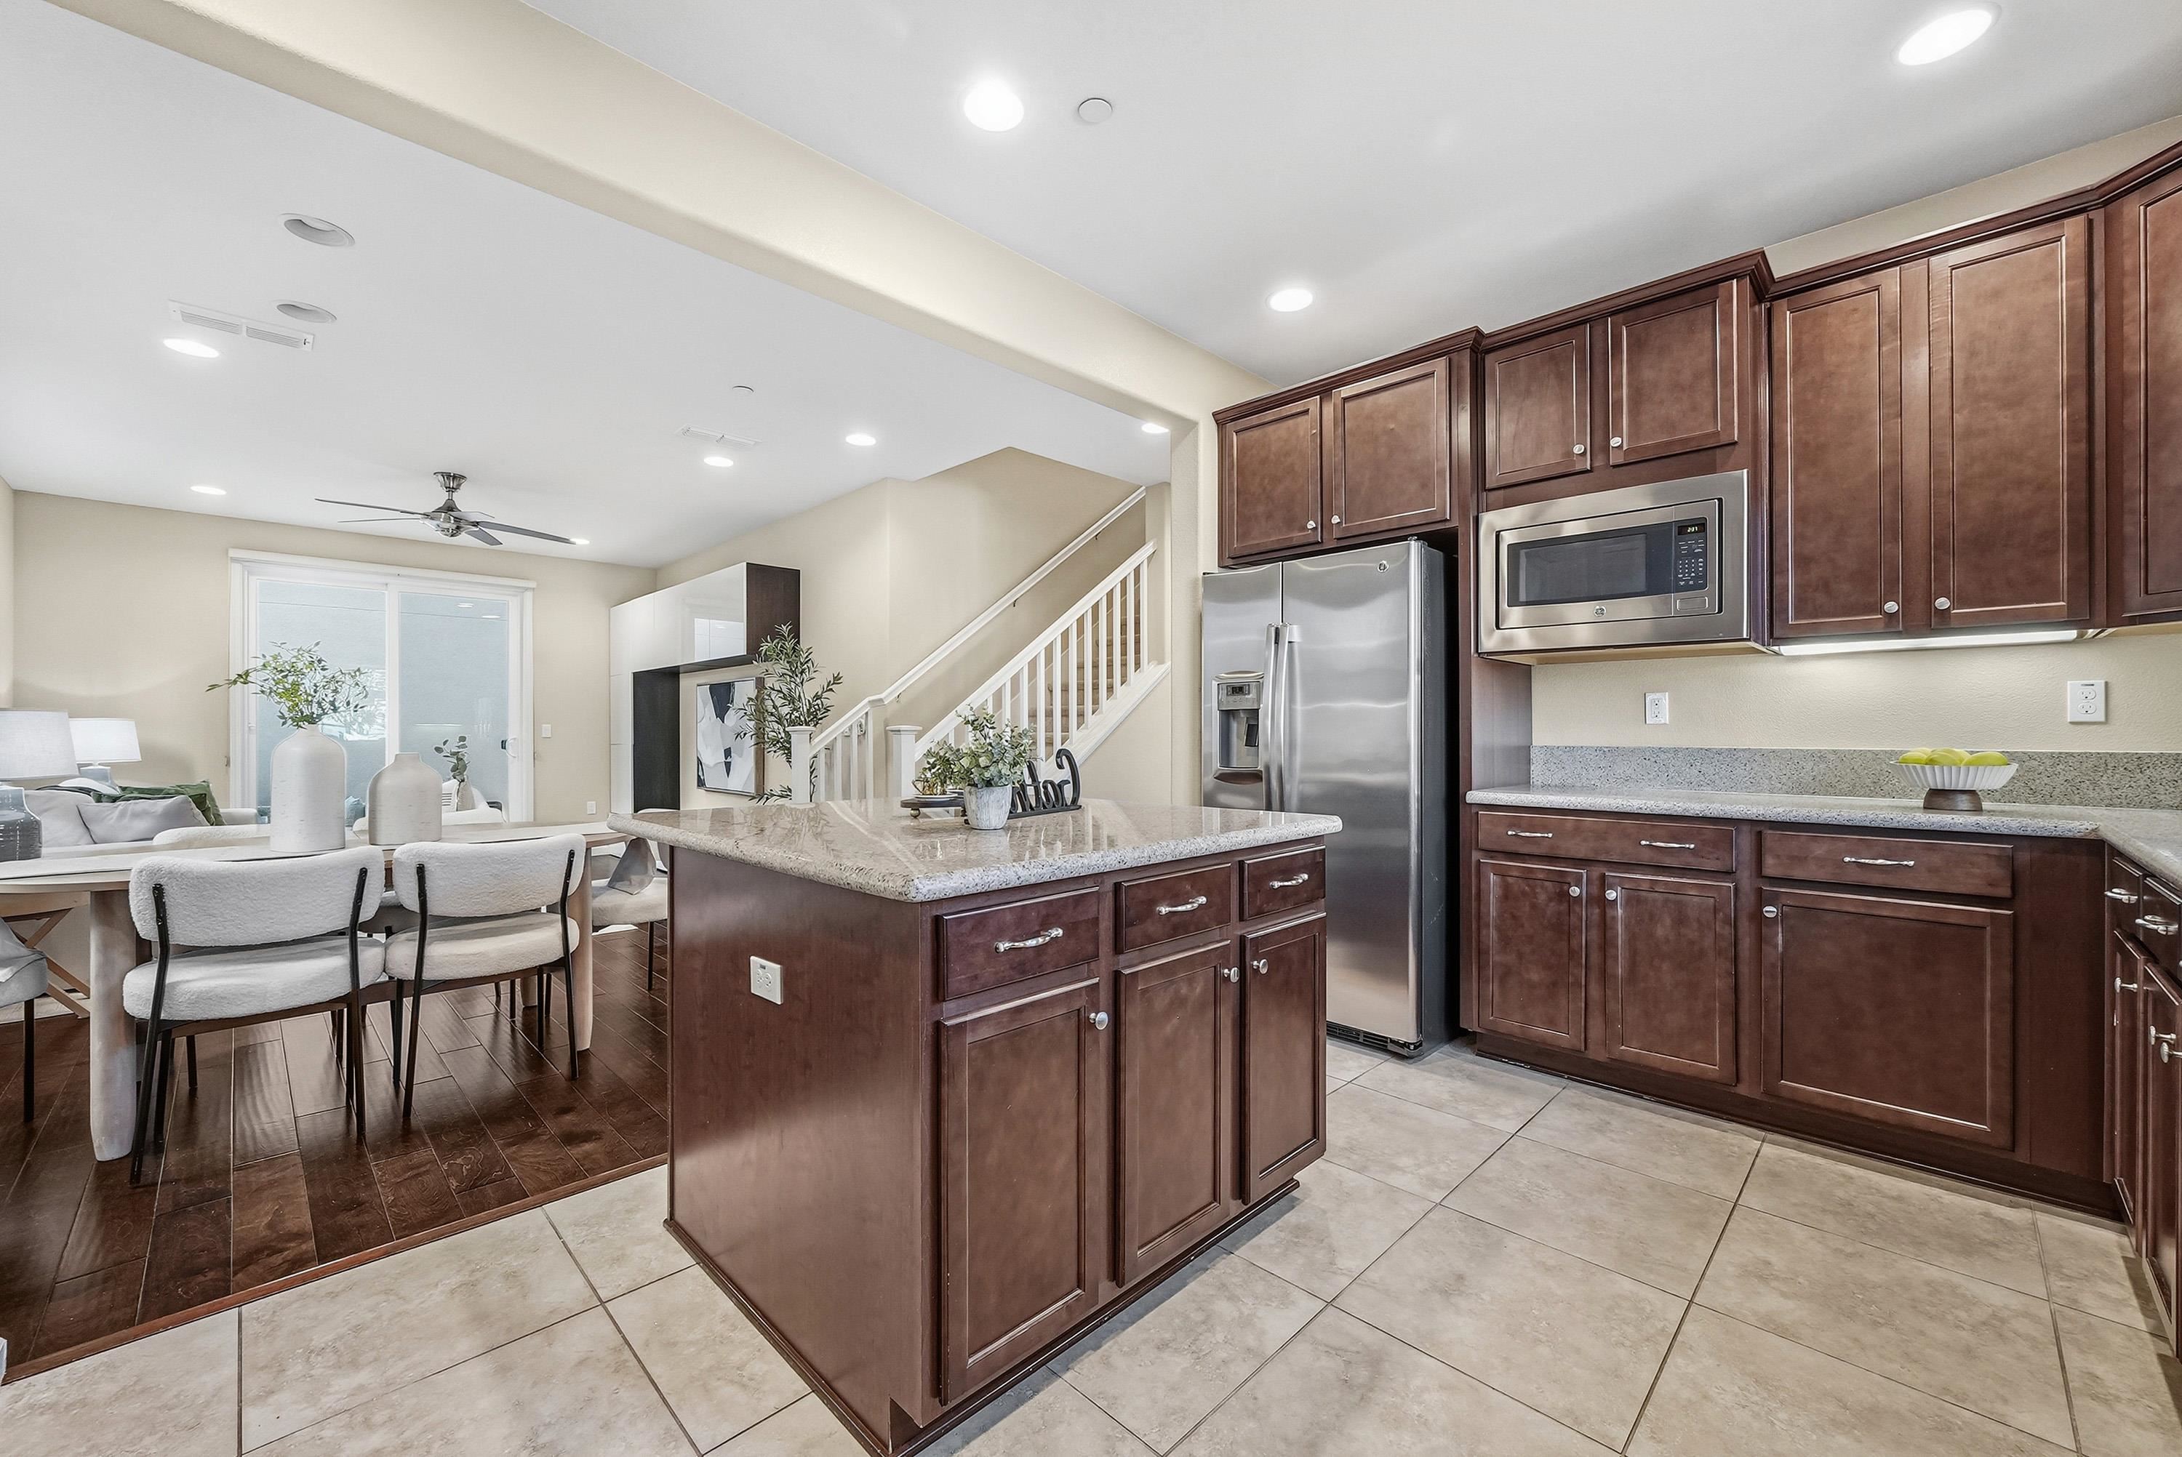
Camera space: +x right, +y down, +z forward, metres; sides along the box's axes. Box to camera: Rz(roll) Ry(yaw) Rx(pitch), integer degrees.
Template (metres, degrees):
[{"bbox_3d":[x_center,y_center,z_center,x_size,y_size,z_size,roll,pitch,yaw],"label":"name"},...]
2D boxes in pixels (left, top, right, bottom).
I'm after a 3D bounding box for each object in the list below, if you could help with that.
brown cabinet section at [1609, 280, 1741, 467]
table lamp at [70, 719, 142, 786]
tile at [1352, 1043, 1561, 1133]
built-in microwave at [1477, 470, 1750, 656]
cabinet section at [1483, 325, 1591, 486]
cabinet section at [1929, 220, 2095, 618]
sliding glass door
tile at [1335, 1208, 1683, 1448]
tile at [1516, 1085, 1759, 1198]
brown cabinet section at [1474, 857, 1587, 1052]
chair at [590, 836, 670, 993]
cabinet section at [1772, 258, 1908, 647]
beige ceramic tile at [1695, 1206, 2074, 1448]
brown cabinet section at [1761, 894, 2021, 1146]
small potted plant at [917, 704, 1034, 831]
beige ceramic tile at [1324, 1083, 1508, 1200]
[{"bbox_3d":[1.784,-1.073,2.605,0.024,0.474,0.325,1,-1,-45],"label":"brown cabinet section"},{"bbox_3d":[-6.630,0.242,5.677,0.390,0.620,0.390,0,0,-45],"label":"table lamp"},{"bbox_3d":[1.186,1.135,2.716,0.490,0.010,0.497,0,0,-45],"label":"tile"},{"bbox_3d":[1.781,-0.501,2.858,0.450,0.487,0.750,0,-1,-45],"label":"built-in microwave"},{"bbox_3d":[1.513,-1.075,2.878,0.024,0.475,0.323,1,-1,-45],"label":"cabinet section"},{"bbox_3d":[2.440,-0.789,2.262,0.024,1.025,0.286,1,-1,-45],"label":"cabinet section"},{"bbox_3d":[-5.810,-0.083,7.124,1.970,2.462,0.120,0,0,-45],"label":"sliding glass door"},{"bbox_3d":[0.842,1.154,1.698,0.506,0.010,0.503,0,-1,-45],"label":"tile"},{"bbox_3d":[1.535,1.134,2.363,0.490,0.010,0.495,0,0,-45],"label":"tile"},{"bbox_3d":[1.455,0.740,2.799,0.024,0.576,0.327,1,-1,-45],"label":"brown cabinet section"},{"bbox_3d":[-1.945,0.761,3.474,0.540,0.800,0.540,0,-1,-45],"label":"chair"},{"bbox_3d":[2.196,-0.788,2.507,0.024,1.027,0.290,1,-1,-45],"label":"cabinet section"},{"bbox_3d":[1.560,1.154,1.698,0.506,0.010,0.503,0,-1,-45],"label":"beige ceramic tile"},{"bbox_3d":[2.045,0.728,2.204,0.024,0.567,0.474,1,-1,-45],"label":"brown cabinet section"},{"bbox_3d":[-0.256,0.075,1.920,0.250,0.274,0.250,0,0,0],"label":"small potted plant"},{"bbox_3d":[0.847,1.159,2.416,0.506,0.010,0.503,0,-1,-45],"label":"beige ceramic tile"}]

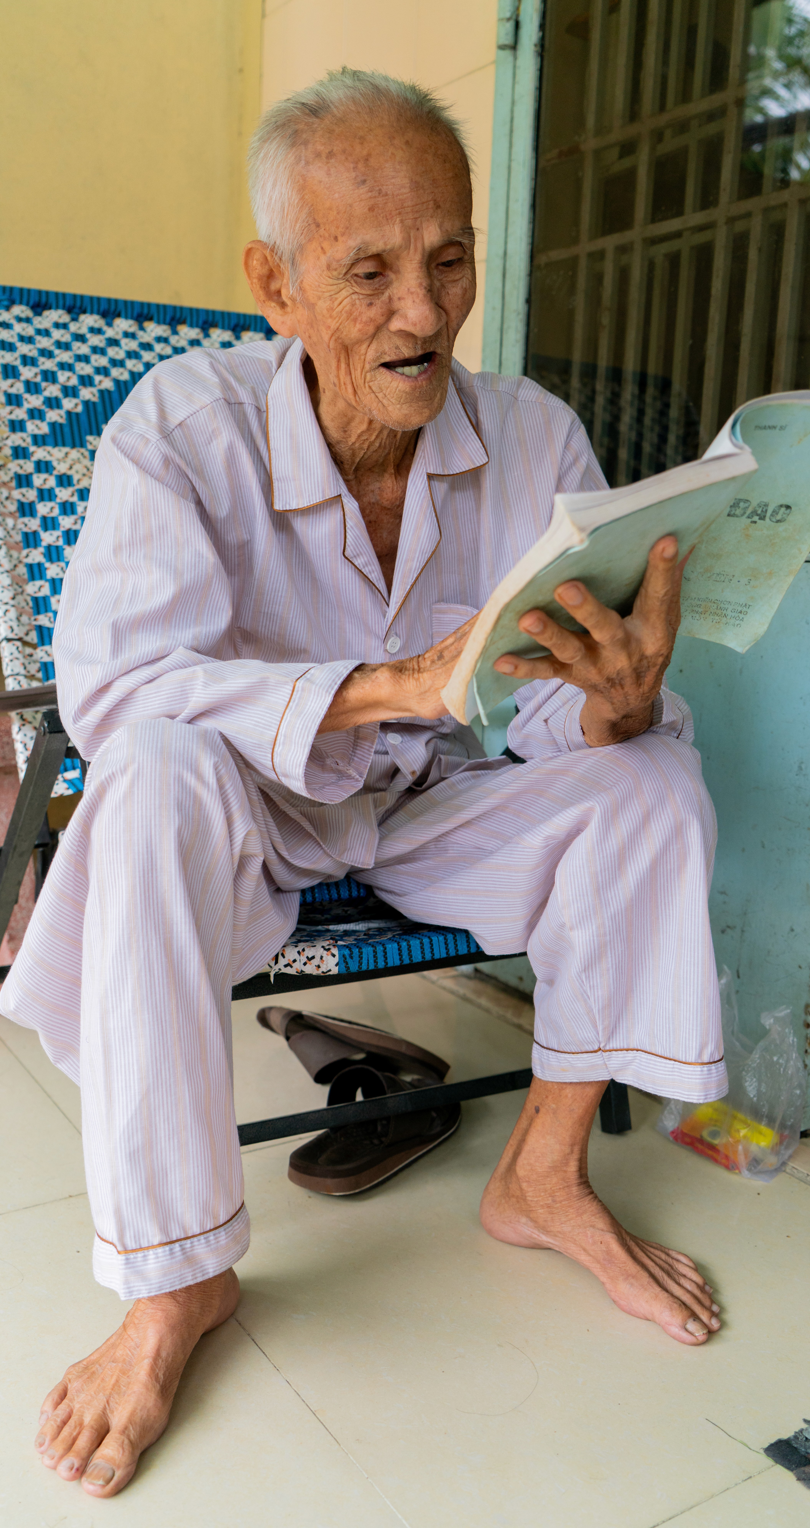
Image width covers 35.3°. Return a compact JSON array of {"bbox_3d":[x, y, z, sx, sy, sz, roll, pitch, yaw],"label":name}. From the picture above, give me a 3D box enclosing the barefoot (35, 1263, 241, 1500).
[{"bbox_3d":[-0.190,0.430,0.972,0.099,0.100,0.241,6,10,20],"label":"barefoot"}]

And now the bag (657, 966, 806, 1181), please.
[{"bbox_3d":[0.369,0.338,1.389,0.090,0.188,0.140,-4,12,-33],"label":"bag"}]

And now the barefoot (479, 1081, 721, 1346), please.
[{"bbox_3d":[0.175,0.386,1.138,0.242,0.160,0.100,10,12,38],"label":"barefoot"}]

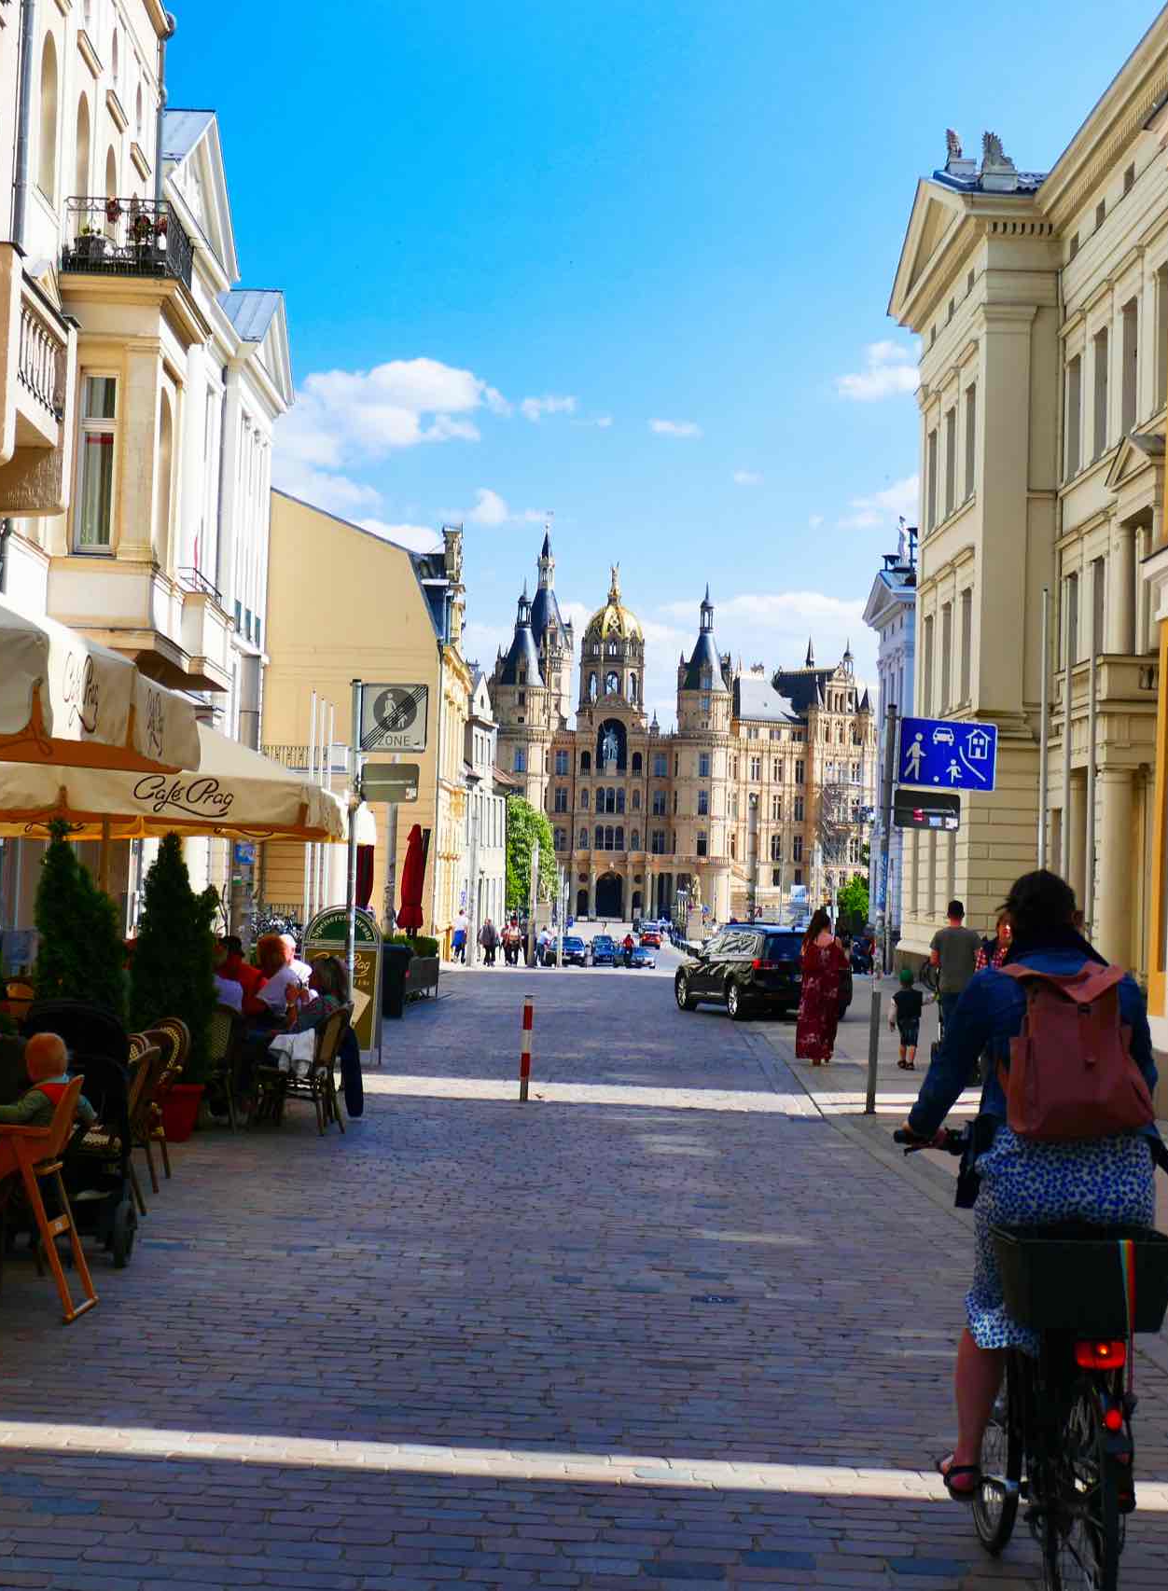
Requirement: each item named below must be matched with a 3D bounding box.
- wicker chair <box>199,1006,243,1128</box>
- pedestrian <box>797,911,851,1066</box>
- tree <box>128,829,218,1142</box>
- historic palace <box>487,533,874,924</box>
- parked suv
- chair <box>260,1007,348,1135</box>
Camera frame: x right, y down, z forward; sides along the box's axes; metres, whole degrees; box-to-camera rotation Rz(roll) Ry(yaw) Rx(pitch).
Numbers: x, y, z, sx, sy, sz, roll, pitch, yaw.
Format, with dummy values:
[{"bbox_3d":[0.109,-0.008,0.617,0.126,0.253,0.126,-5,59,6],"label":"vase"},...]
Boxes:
[{"bbox_3d":[-2.543,1.867,16.980,0.470,0.870,0.550,1,-3,12],"label":"wicker chair"},{"bbox_3d":[2.554,2.049,26.239,0.560,1.680,0.420,2,-3,-2],"label":"pedestrian"},{"bbox_3d":[-2.673,1.255,16.156,0.560,2.010,0.540,2,-3,0],"label":"tree"},{"bbox_3d":[12.386,-11.551,400.923,82.000,64.000,70.000,2,-3,0],"label":"historic palace"},{"bbox_3d":[3.100,3.100,43.210,1.850,1.680,4.600,3,-3,-17],"label":"parked suv"},{"bbox_3d":[-1.933,1.885,16.930,0.560,0.870,0.470,0,-3,30],"label":"chair"}]

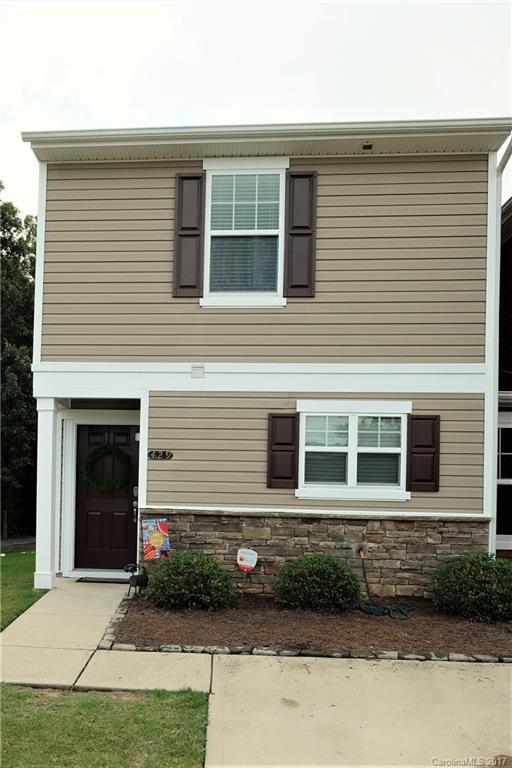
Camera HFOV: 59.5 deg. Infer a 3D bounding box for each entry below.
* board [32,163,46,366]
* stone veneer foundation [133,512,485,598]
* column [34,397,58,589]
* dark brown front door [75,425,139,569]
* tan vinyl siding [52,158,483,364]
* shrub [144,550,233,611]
[{"bbox_3d":[-2.659,-1.504,5.540,0.100,2.480,0.080,1,-1,3],"label":"board"},{"bbox_3d":[0.655,2.027,5.284,4.080,1.000,0.130,1,-1,3],"label":"stone veneer foundation"},{"bbox_3d":[-2.582,1.338,5.579,0.235,2.340,0.235,1,-1,3],"label":"column"},{"bbox_3d":[-2.082,1.595,6.341,0.914,2.035,0.050,1,-1,3],"label":"dark brown front door"},{"bbox_3d":[0.045,-1.482,5.394,5.330,2.480,0.050,1,-1,3],"label":"tan vinyl siding"},{"bbox_3d":[-0.716,2.138,4.908,0.950,0.640,0.880,1,-1,3],"label":"shrub"}]

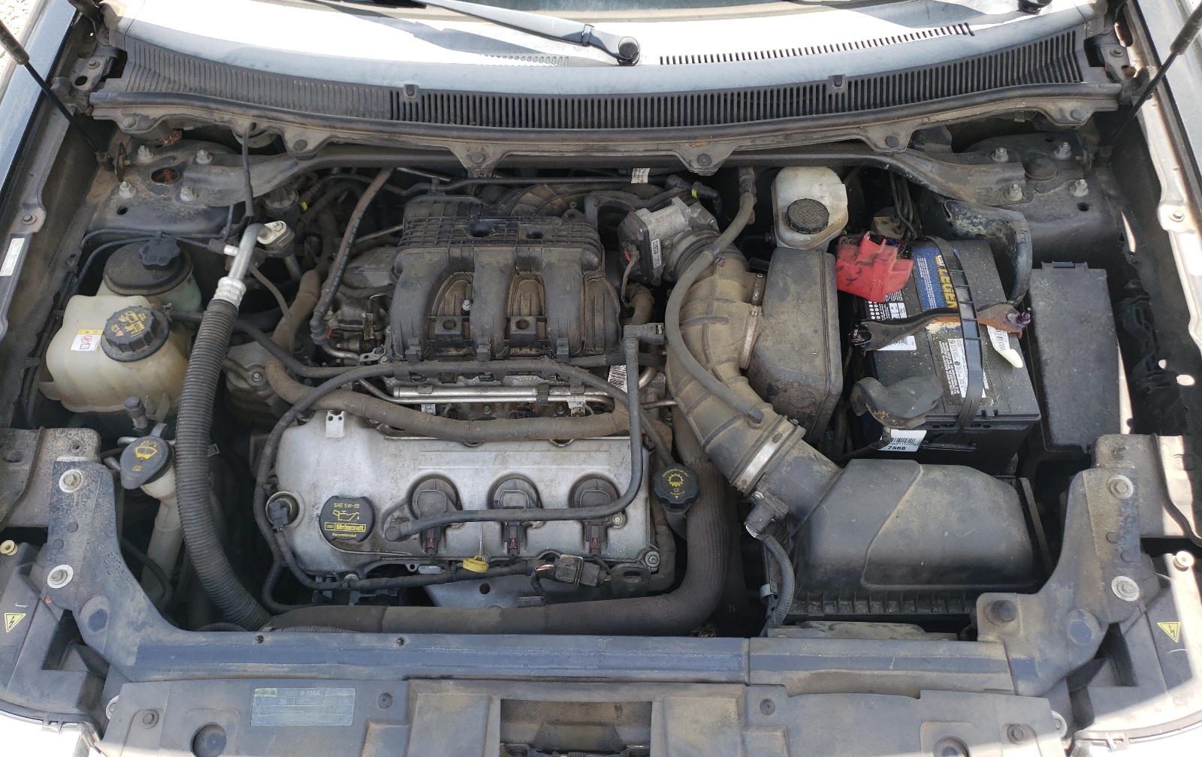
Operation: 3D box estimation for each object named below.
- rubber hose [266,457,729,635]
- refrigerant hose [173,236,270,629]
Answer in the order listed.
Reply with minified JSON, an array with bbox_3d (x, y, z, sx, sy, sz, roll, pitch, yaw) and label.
[{"bbox_3d":[-0.125,0.210,1.150,0.570,0.080,0.260,0,57,0],"label":"rubber hose"},{"bbox_3d":[-0.450,0.050,1.140,0.120,0.165,0.520,0,57,0],"label":"refrigerant hose"}]

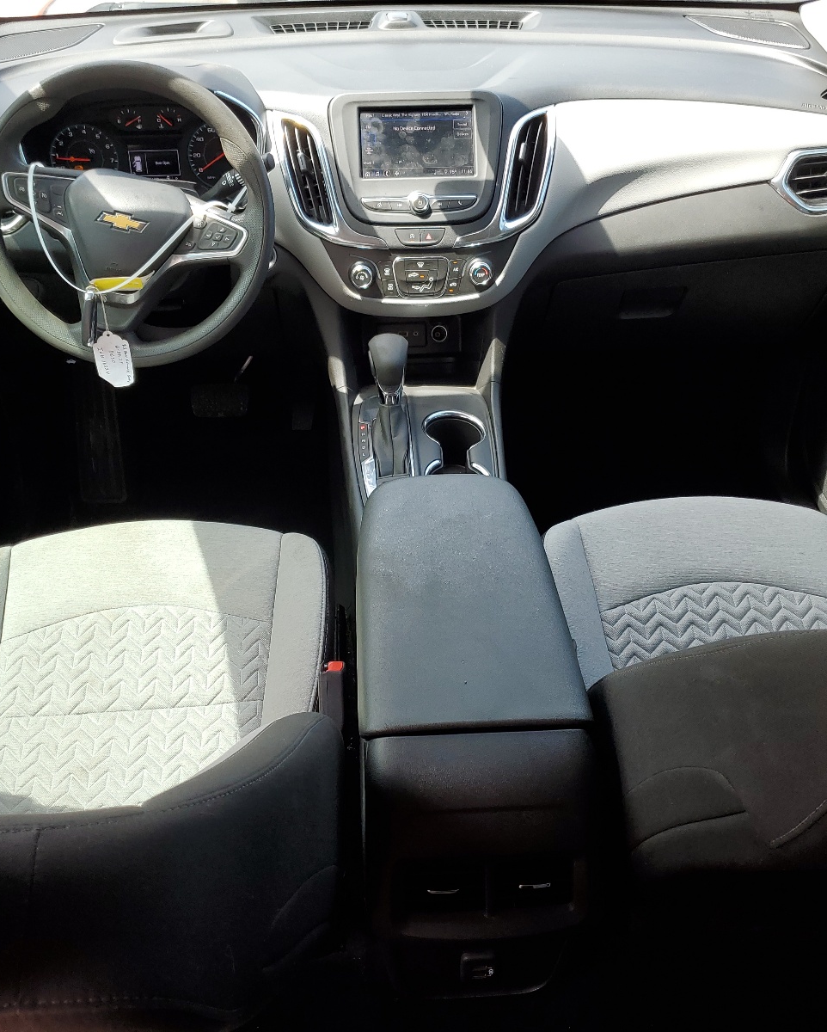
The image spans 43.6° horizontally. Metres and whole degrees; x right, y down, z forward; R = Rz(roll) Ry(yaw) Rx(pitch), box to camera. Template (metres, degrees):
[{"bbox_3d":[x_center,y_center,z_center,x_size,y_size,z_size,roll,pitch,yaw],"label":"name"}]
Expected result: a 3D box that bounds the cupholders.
[{"bbox_3d":[0.058,-0.054,1.326,0.083,0.075,0.168,-2,41,-3],"label":"cupholders"}]

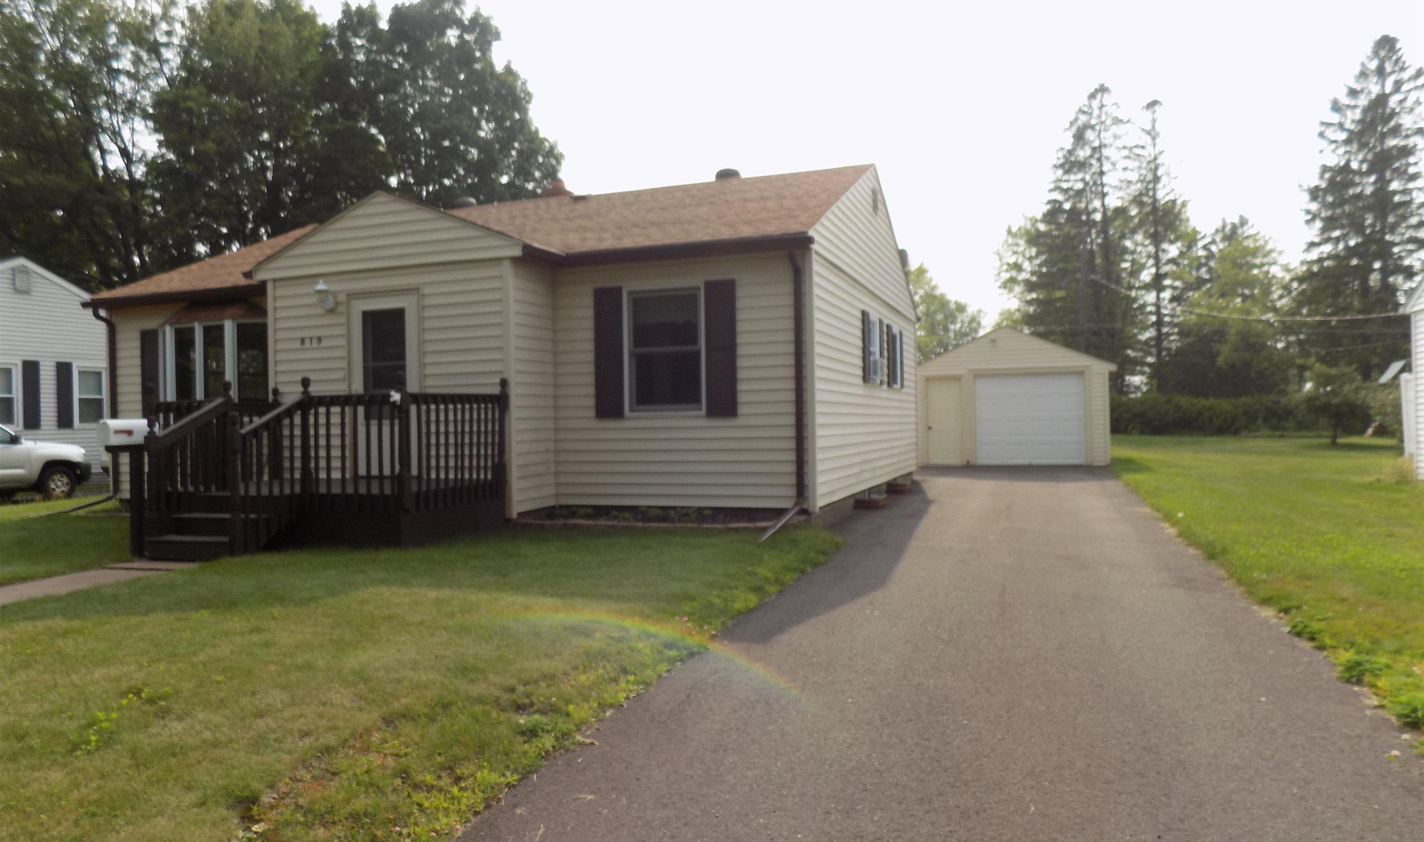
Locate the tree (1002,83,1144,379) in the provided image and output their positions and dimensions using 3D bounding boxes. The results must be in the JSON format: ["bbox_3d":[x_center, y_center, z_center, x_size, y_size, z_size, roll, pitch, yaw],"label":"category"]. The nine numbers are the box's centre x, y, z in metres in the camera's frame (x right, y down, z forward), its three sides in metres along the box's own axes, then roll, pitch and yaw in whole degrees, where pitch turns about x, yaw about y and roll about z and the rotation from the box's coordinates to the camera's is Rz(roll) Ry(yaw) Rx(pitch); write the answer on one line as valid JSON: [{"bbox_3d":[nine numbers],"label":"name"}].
[{"bbox_3d":[21.501,-9.521,55.983,8.400,20.797,8.400,-1,0,19],"label":"tree"}]

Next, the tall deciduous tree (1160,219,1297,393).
[{"bbox_3d":[29.484,-5.434,53.990,7.600,12.309,7.600,-1,0,19],"label":"tall deciduous tree"}]

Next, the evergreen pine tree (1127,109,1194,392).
[{"bbox_3d":[26.627,-9.110,55.983,4.600,19.776,4.600,-1,0,19],"label":"evergreen pine tree"}]

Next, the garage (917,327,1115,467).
[{"bbox_3d":[7.980,-0.592,25.230,4.750,3.250,6.800,-1,0,19],"label":"garage"}]

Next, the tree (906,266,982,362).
[{"bbox_3d":[14.110,-4.478,59.991,7.600,11.011,7.600,-1,0,19],"label":"tree"}]

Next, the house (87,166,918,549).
[{"bbox_3d":[-2.696,-1.214,14.676,10.400,4.750,10.100,-1,0,19],"label":"house"}]

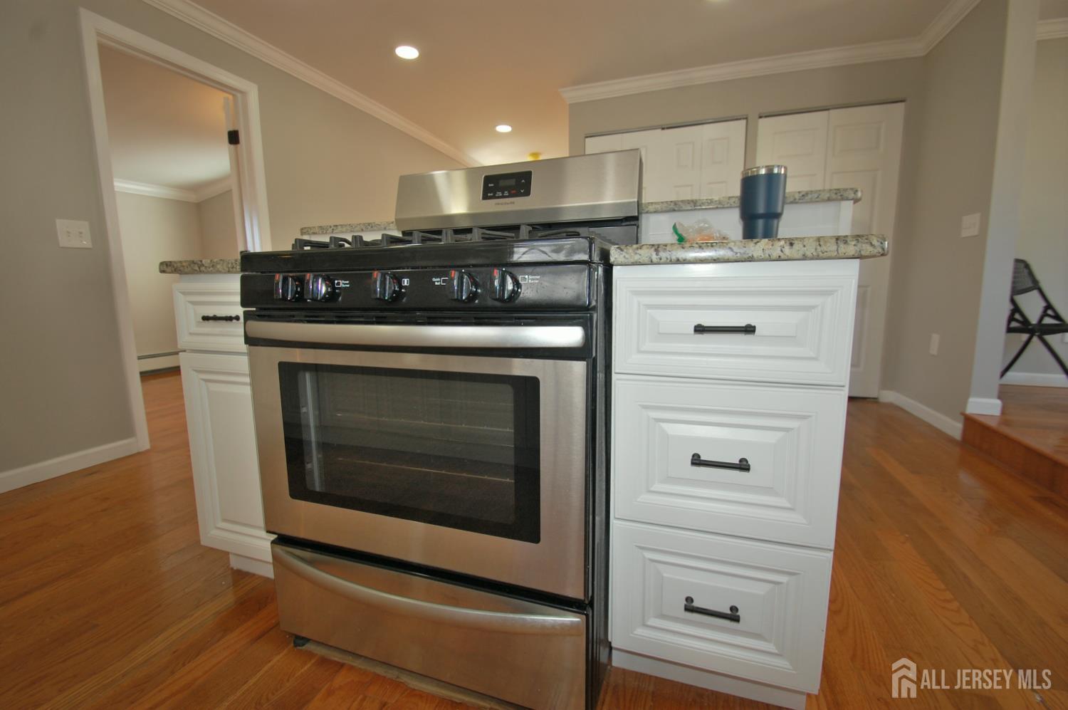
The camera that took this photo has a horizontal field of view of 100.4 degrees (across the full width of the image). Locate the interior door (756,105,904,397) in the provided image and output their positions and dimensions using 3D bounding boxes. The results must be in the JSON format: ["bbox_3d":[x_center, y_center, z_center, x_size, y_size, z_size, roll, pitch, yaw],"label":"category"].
[{"bbox_3d":[2.107,-0.718,3.302,0.905,2.040,0.040,2,9,18],"label":"interior door"}]

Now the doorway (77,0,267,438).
[{"bbox_3d":[-1.991,-0.615,2.631,0.130,2.140,0.905,2,9,20],"label":"doorway"}]

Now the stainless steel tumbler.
[{"bbox_3d":[0.549,-0.340,1.074,0.099,0.195,0.099,2,9,19],"label":"stainless steel tumbler"}]

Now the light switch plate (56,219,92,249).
[{"bbox_3d":[-2.136,-0.563,2.069,0.012,0.119,0.118,2,9,20],"label":"light switch plate"}]

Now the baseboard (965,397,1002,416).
[{"bbox_3d":[2.348,0.271,2.319,0.140,0.086,0.018,2,9,20],"label":"baseboard"}]

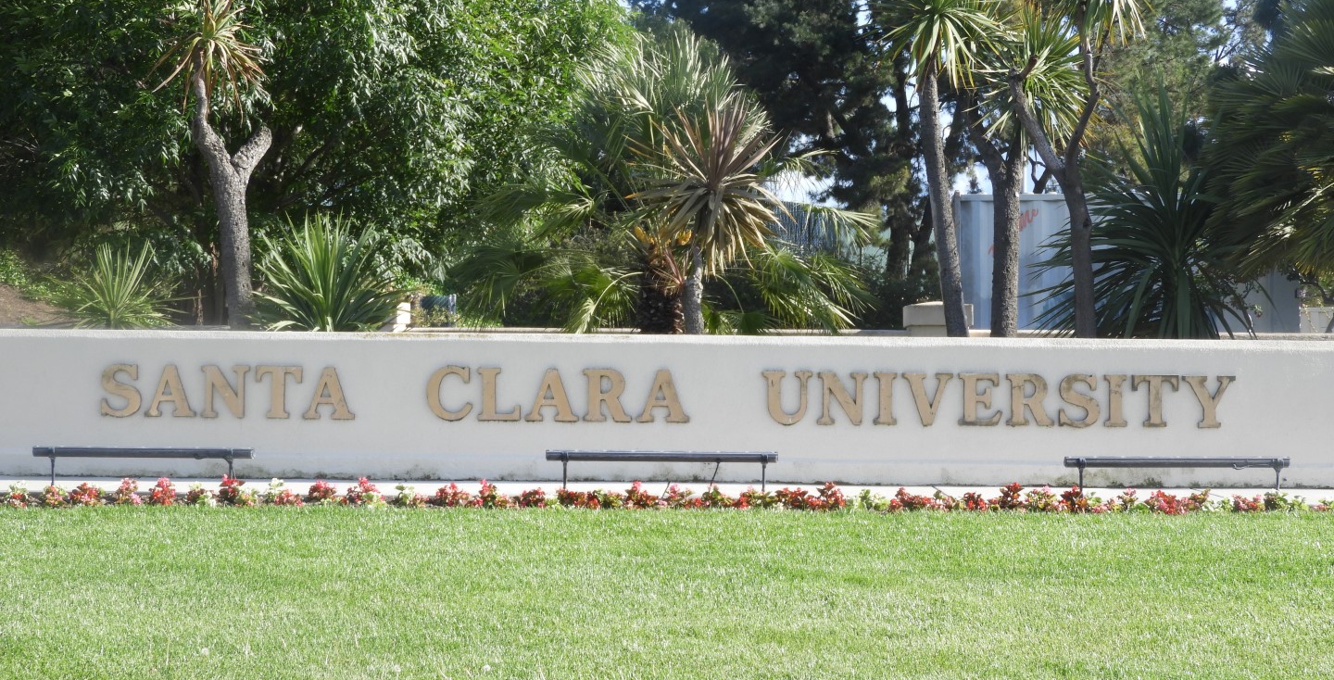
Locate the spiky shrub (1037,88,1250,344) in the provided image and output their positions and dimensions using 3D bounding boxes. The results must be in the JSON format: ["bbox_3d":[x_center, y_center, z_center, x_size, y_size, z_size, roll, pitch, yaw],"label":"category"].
[{"bbox_3d":[5.376,-1.370,34.800,2.506,2.988,2.300,0,1,0],"label":"spiky shrub"}]

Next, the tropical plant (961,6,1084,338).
[{"bbox_3d":[4.047,-1.841,34.800,1.447,3.929,1.400,0,1,0],"label":"tropical plant"}]

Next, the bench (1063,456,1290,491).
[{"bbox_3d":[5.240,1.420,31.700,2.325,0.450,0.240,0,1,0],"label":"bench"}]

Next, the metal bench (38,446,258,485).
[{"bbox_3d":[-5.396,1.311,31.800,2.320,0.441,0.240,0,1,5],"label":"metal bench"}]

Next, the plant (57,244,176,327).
[{"bbox_3d":[-6.217,-0.535,34.800,1.388,1.153,1.350,0,1,0],"label":"plant"}]

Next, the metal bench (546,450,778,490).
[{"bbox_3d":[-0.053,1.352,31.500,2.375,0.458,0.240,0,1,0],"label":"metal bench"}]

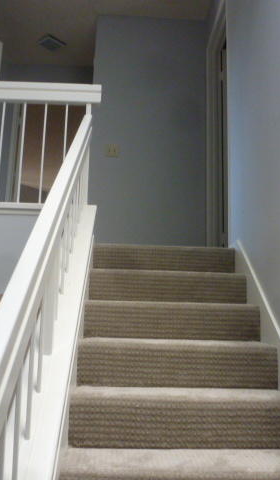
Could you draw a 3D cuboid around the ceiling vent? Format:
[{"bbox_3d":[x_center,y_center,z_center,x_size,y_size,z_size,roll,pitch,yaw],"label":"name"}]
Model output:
[{"bbox_3d":[-0.950,-2.111,4.772,0.225,0.030,0.225,-9,-15,44],"label":"ceiling vent"}]

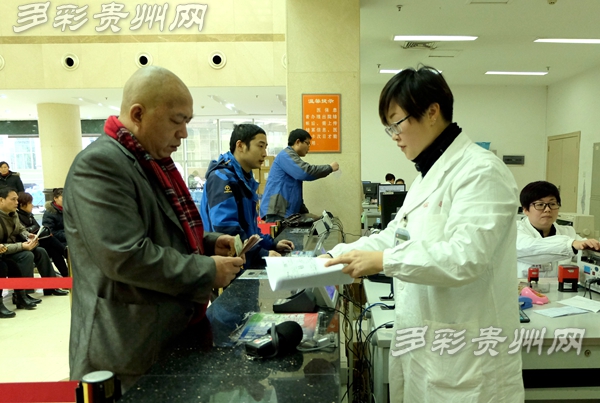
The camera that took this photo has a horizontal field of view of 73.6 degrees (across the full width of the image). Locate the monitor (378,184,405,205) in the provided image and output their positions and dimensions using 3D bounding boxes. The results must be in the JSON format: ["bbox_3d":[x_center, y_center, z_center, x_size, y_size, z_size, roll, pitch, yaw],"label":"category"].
[{"bbox_3d":[1.361,-0.047,5.900,0.400,0.400,0.170,0,4,5],"label":"monitor"}]

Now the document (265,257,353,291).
[{"bbox_3d":[0.028,0.183,1.080,0.220,0.050,0.270,0,4,0],"label":"document"}]

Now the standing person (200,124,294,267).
[{"bbox_3d":[-0.280,0.405,2.231,0.500,1.648,0.540,1,4,13],"label":"standing person"}]

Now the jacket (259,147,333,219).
[{"bbox_3d":[-0.047,-0.161,3.400,0.600,0.620,0.520,-1,4,-8],"label":"jacket"}]

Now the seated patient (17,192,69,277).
[{"bbox_3d":[-2.920,0.485,4.500,0.720,1.170,0.460,0,5,6],"label":"seated patient"}]

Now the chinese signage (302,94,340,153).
[{"bbox_3d":[0.218,-0.776,4.000,0.400,0.600,0.030,0,4,2],"label":"chinese signage"}]

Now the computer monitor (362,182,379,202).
[{"bbox_3d":[1.355,-0.152,7.600,0.380,0.400,0.180,0,4,0],"label":"computer monitor"}]

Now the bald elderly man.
[{"bbox_3d":[-0.401,0.462,1.192,0.490,1.689,0.550,0,4,5],"label":"bald elderly man"}]

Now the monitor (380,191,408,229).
[{"bbox_3d":[0.949,0.103,3.750,0.410,0.410,0.180,-1,4,-6],"label":"monitor"}]

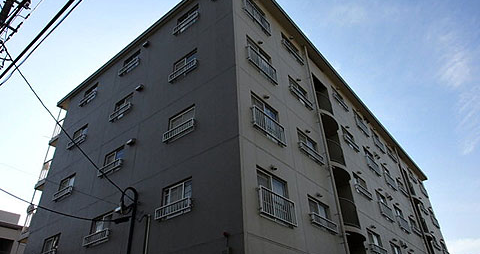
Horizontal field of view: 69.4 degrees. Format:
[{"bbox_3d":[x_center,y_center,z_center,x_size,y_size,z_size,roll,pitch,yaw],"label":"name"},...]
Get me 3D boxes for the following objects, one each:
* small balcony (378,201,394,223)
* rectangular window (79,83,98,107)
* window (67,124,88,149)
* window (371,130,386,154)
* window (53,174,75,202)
[{"bbox_3d":[7.800,4.556,18.435,0.151,0.702,1.823,-26,-40,30],"label":"small balcony"},{"bbox_3d":[-7.999,-1.691,18.425,1.400,1.080,0.200,-26,-41,30],"label":"rectangular window"},{"bbox_3d":[-7.924,0.505,16.958,1.431,0.999,0.176,-26,-41,30],"label":"window"},{"bbox_3d":[9.129,0.979,22.962,0.200,1.420,1.700,-26,-41,30],"label":"window"},{"bbox_3d":[-7.809,2.735,15.440,1.431,0.999,0.176,-26,-41,30],"label":"window"}]

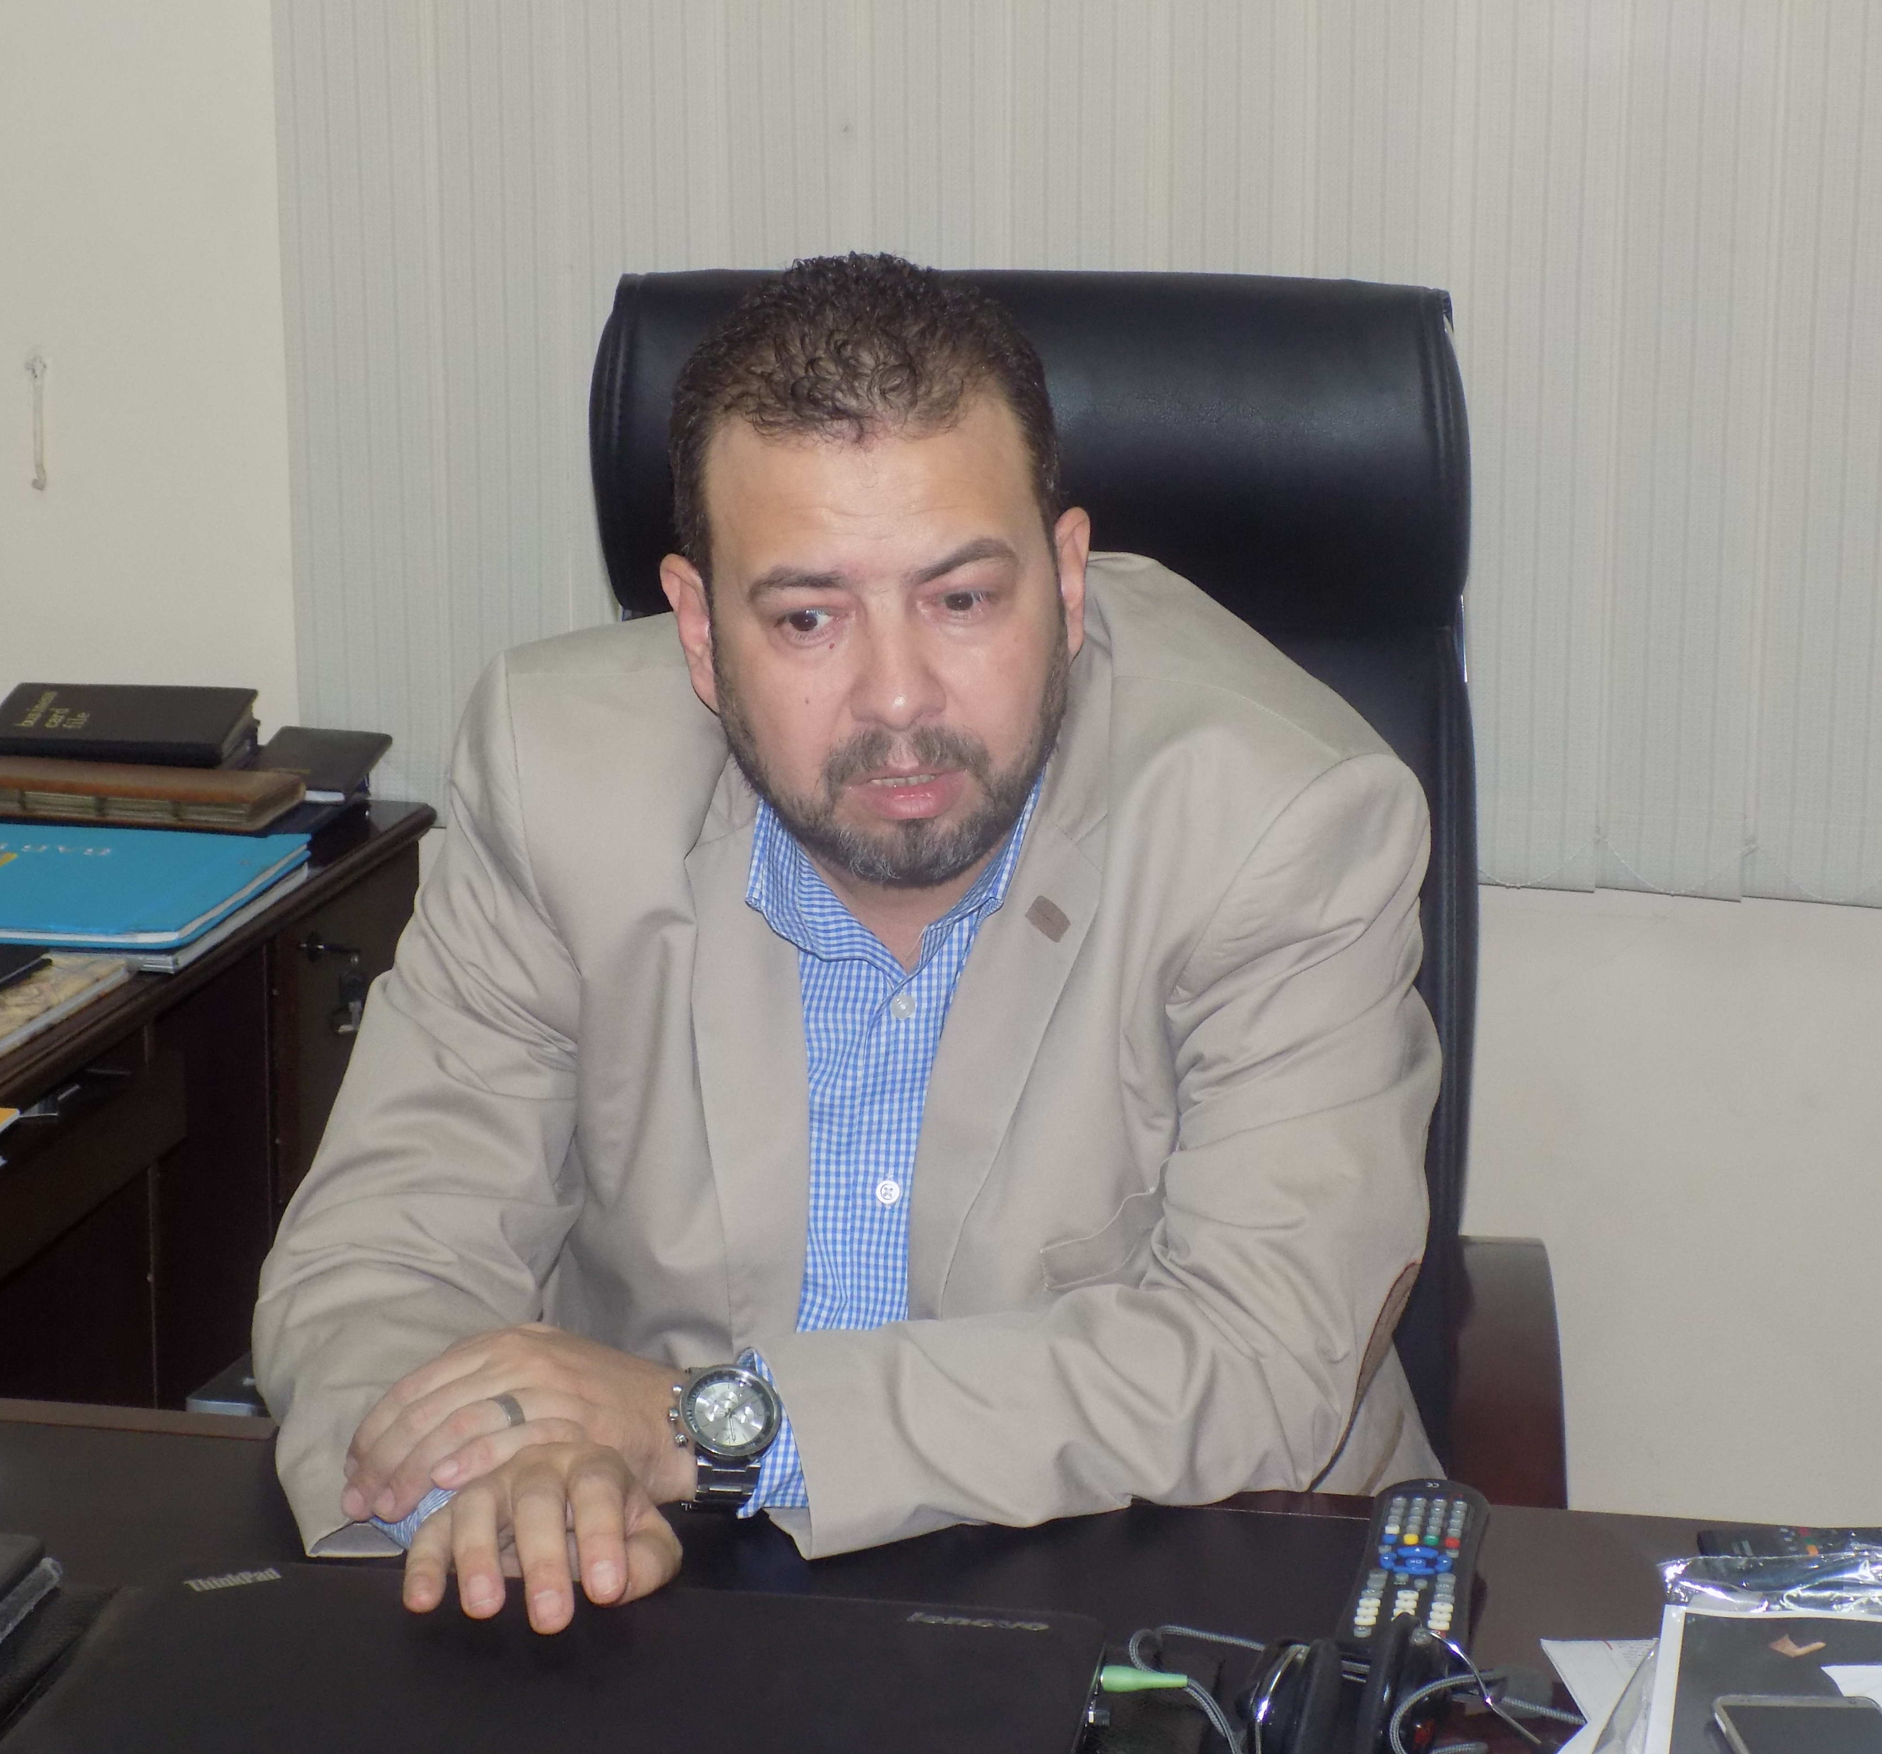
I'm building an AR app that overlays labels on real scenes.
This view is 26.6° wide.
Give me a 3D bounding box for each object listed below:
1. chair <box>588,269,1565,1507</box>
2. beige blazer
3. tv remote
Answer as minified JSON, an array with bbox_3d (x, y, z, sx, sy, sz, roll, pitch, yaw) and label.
[{"bbox_3d":[0.011,0.307,2.147,0.650,1.210,0.700,1,13,7],"label":"chair"},{"bbox_3d":[-0.018,0.159,1.848,0.540,0.580,0.510,2,13,8],"label":"beige blazer"},{"bbox_3d":[0.186,0.276,1.563,0.047,0.024,0.185,2,13,10],"label":"tv remote"}]

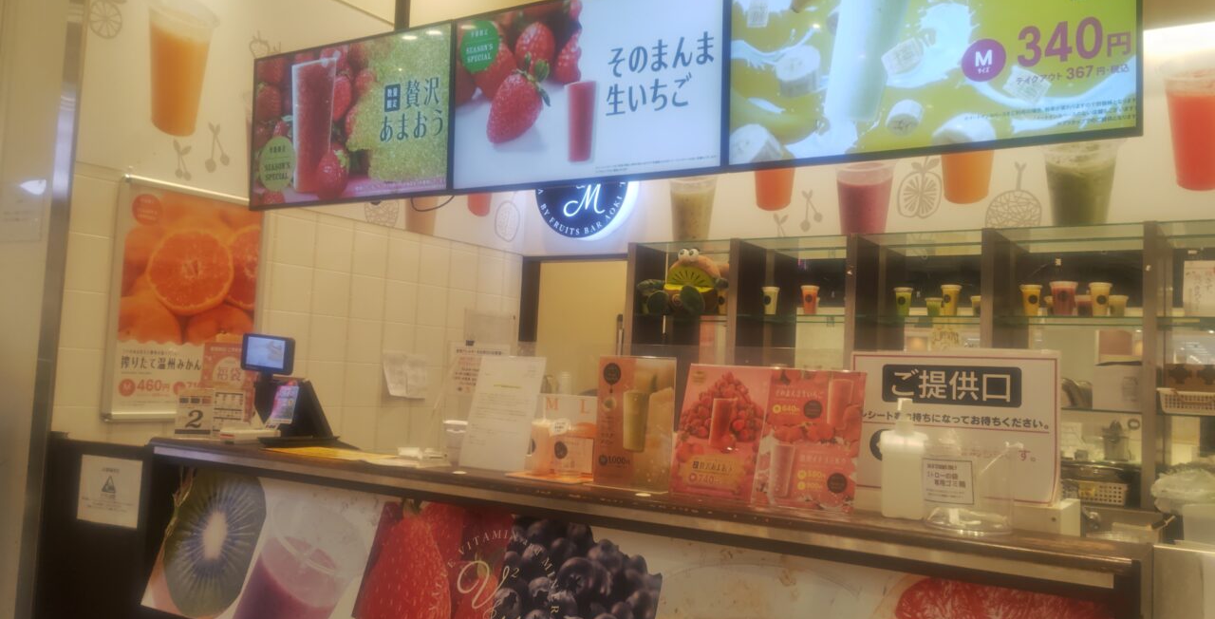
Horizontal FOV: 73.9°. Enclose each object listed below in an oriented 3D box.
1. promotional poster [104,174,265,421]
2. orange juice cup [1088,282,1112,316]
[{"bbox_3d":[-1.749,-0.021,3.419,0.030,0.977,0.612,-1,-5,39],"label":"promotional poster"},{"bbox_3d":[1.949,-0.040,3.193,0.078,0.134,0.078,0,-5,28],"label":"orange juice cup"}]

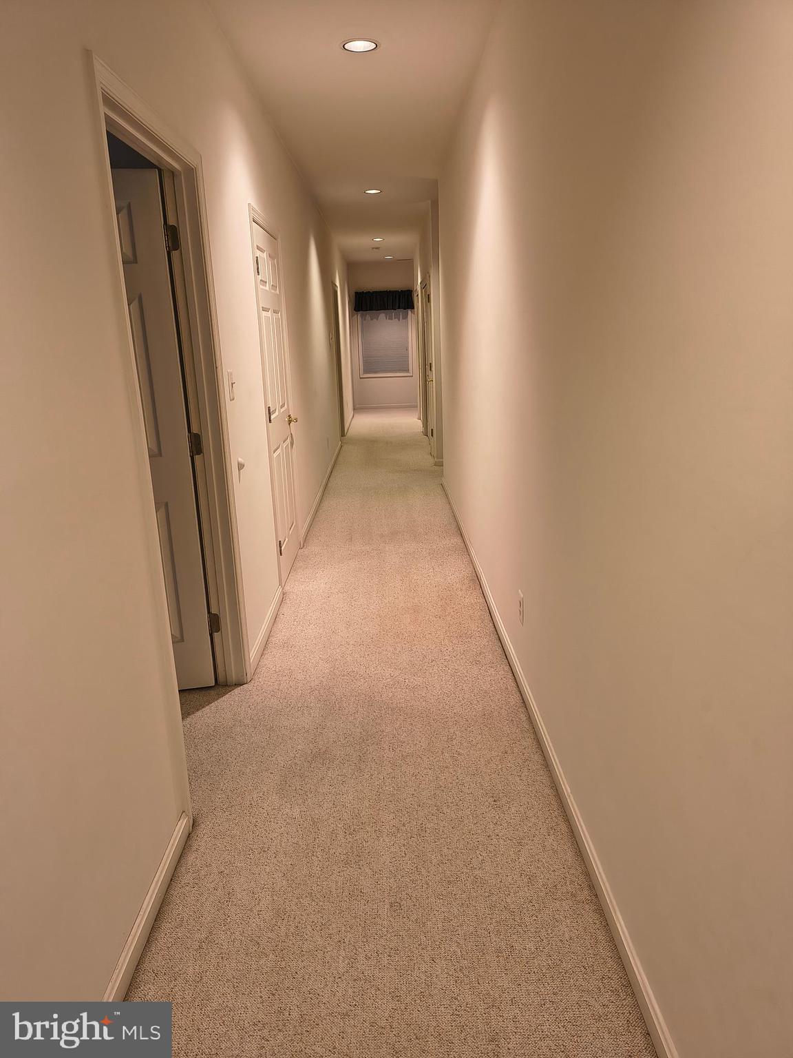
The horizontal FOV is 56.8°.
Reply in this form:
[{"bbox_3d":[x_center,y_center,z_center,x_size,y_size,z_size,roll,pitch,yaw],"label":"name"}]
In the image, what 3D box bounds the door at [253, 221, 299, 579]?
[{"bbox_3d":[-0.728,-0.718,4.440,0.042,2.030,0.880,-2,15,0],"label":"door"}]

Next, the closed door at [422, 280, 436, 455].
[{"bbox_3d":[0.423,-1.944,8.906,0.045,2.030,0.820,-2,15,0],"label":"closed door"}]

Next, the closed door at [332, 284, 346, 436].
[{"bbox_3d":[-0.824,-2.242,10.206,0.045,2.030,0.800,-2,15,0],"label":"closed door"}]

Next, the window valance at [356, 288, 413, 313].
[{"bbox_3d":[-0.236,-4.389,14.125,1.150,0.390,0.130,-2,15,0],"label":"window valance"}]

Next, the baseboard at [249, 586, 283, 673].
[{"bbox_3d":[-0.652,0.489,3.706,0.015,0.080,1.030,-2,15,0],"label":"baseboard"}]

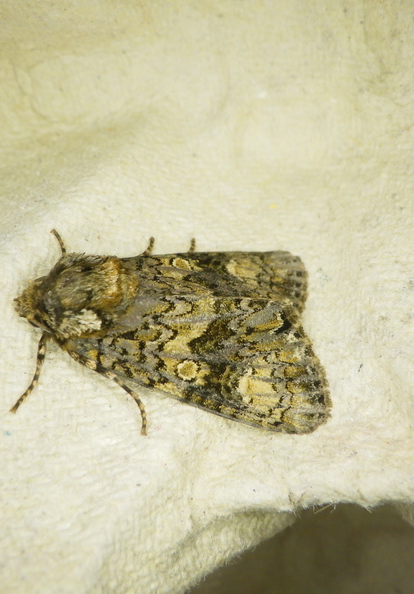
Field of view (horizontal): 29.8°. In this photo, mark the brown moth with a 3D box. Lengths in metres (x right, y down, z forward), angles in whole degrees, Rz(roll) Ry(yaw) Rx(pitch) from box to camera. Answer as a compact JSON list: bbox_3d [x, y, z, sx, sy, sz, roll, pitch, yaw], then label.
[{"bbox_3d":[-0.002,0.001,0.050,0.021,0.007,0.014,8,70,3],"label":"brown moth"}]

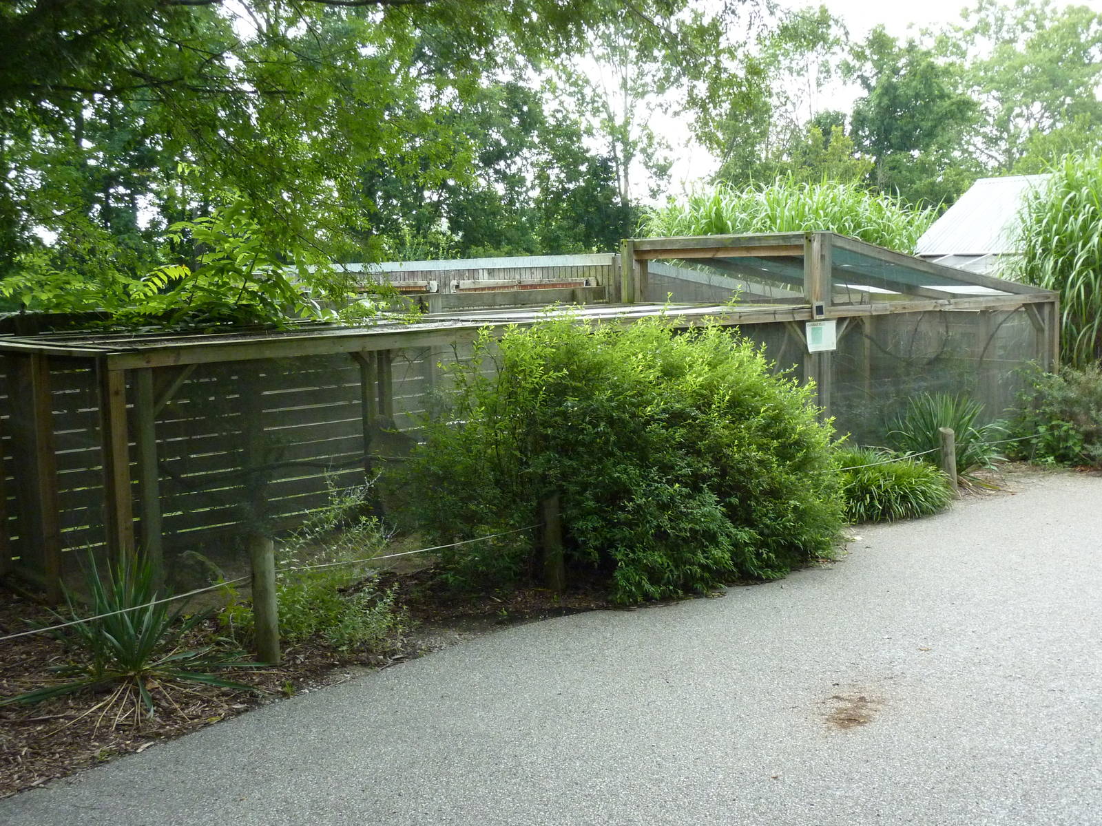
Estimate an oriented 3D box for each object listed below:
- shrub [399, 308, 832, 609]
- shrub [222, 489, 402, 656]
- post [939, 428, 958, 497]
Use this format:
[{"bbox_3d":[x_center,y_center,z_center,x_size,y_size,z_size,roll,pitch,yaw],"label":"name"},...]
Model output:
[{"bbox_3d":[0.409,0.155,7.700,2.500,1.470,2.150,-2,5,0],"label":"shrub"},{"bbox_3d":[-1.146,0.731,6.150,0.870,0.700,0.720,-2,5,-6],"label":"shrub"},{"bbox_3d":[3.017,0.365,9.650,0.105,0.540,0.105,-2,5,0],"label":"post"}]

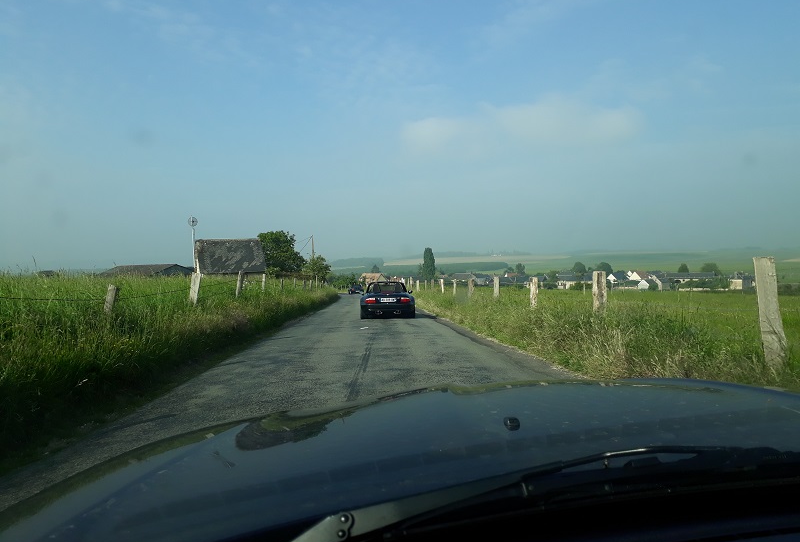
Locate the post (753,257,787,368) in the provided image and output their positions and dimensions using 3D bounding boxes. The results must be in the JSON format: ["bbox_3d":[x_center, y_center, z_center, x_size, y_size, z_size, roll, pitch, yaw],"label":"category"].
[{"bbox_3d":[3.913,0.488,6.600,0.235,1.250,0.200,-5,-1,-3],"label":"post"}]

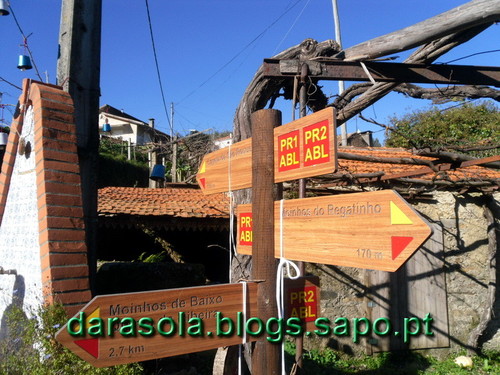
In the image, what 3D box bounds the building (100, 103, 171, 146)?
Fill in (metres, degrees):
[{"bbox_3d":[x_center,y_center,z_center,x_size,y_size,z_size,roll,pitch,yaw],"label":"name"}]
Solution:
[{"bbox_3d":[-16.375,-7.257,52.873,9.500,6.800,8.500,-2,-8,17],"label":"building"}]

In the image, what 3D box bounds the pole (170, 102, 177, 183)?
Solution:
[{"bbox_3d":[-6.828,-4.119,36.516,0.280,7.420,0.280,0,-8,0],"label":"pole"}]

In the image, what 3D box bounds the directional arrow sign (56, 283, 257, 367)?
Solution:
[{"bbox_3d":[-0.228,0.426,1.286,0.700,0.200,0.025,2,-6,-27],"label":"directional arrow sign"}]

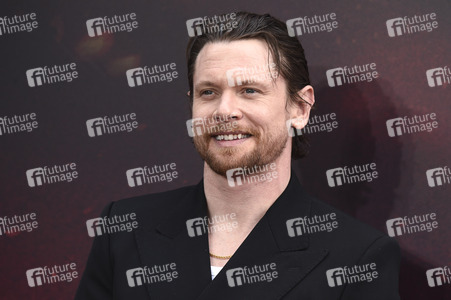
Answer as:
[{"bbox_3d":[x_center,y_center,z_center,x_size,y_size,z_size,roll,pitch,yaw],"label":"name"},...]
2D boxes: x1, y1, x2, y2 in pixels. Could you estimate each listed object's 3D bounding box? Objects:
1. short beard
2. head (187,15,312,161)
[{"bbox_3d":[0.020,0.001,4.260,0.133,0.077,0.095,1,-4,22],"label":"short beard"},{"bbox_3d":[0.036,-0.083,4.310,0.175,0.235,0.220,1,-4,22],"label":"head"}]

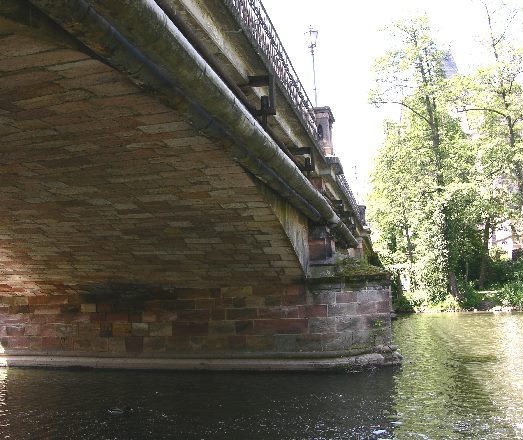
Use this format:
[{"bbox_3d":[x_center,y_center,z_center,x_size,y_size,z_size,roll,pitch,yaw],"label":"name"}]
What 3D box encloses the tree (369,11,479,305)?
[{"bbox_3d":[13.256,-4.588,50.000,8.000,23.000,7.800,-4,-8,13],"label":"tree"}]

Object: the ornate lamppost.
[{"bbox_3d":[1.606,-4.775,18.600,0.410,2.477,0.410,-4,-8,13],"label":"ornate lamppost"}]

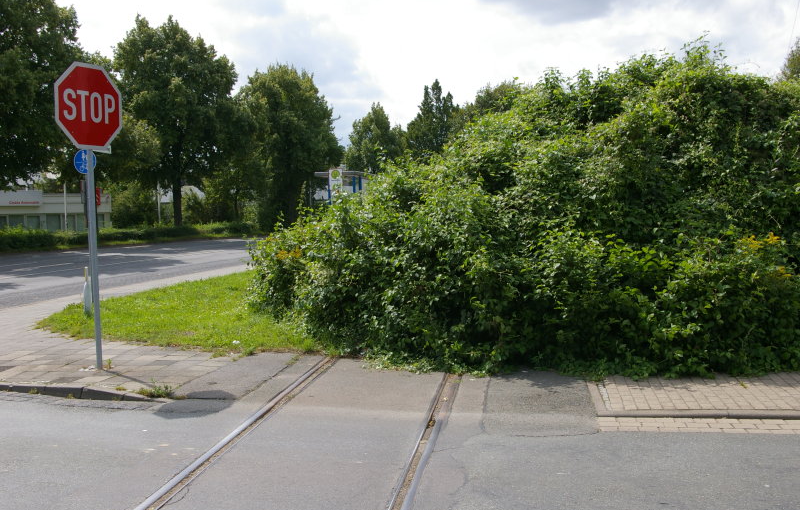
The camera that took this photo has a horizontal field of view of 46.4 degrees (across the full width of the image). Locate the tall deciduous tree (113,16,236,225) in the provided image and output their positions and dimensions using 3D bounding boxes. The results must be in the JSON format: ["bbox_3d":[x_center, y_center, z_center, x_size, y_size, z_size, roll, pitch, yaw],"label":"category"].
[{"bbox_3d":[-13.800,-7.950,57.000,7.600,13.400,7.600,0,3,0],"label":"tall deciduous tree"}]

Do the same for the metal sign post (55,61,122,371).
[{"bbox_3d":[-3.280,-0.390,9.930,0.140,3.250,0.910,0,3,30],"label":"metal sign post"}]

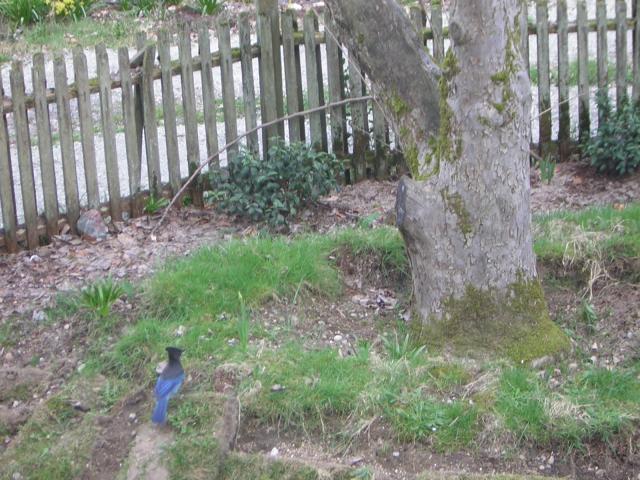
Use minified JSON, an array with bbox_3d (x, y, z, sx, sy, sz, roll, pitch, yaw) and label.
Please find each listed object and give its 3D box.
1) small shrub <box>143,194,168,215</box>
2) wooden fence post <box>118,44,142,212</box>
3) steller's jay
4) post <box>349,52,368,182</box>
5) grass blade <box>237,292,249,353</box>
[{"bbox_3d":[-0.858,-0.185,10.415,0.120,0.090,0.100,-17,22,-37],"label":"small shrub"},{"bbox_3d":[-0.986,-0.558,10.331,0.062,0.909,0.030,-17,22,-37],"label":"wooden fence post"},{"bbox_3d":[-0.514,0.488,6.750,0.095,0.200,0.210,2,14,17],"label":"steller's jay"},{"bbox_3d":[0.199,-0.734,10.198,0.070,0.879,0.030,2,14,17],"label":"post"},{"bbox_3d":[-0.287,0.306,7.400,0.040,0.220,0.035,-3,13,0],"label":"grass blade"}]

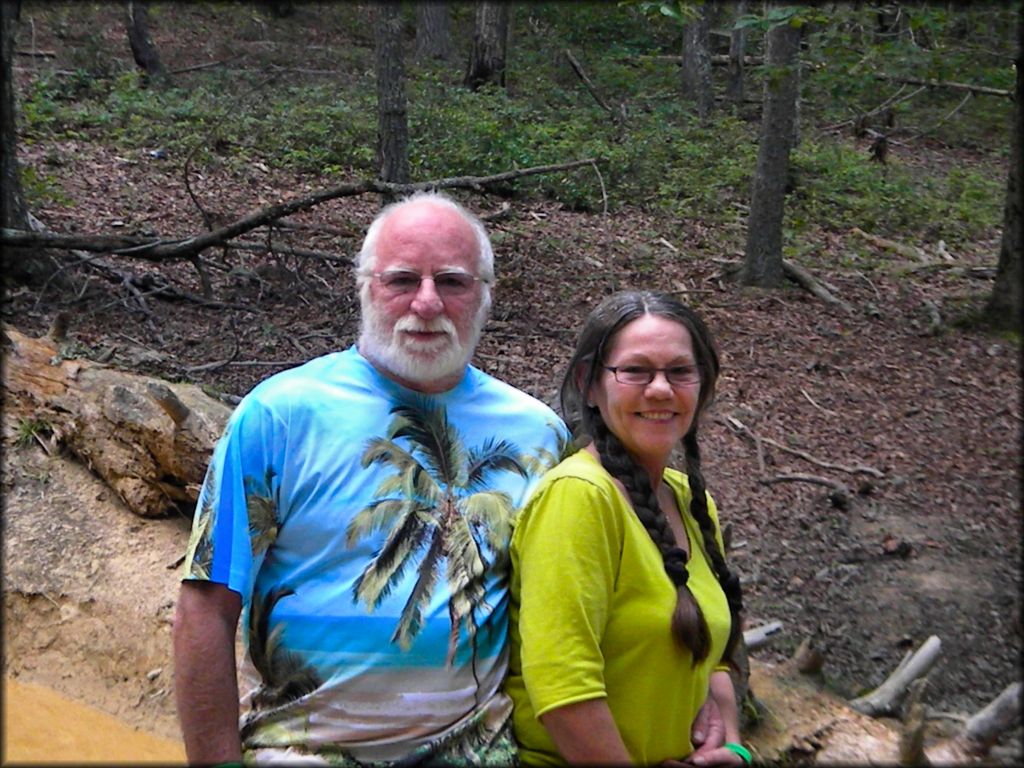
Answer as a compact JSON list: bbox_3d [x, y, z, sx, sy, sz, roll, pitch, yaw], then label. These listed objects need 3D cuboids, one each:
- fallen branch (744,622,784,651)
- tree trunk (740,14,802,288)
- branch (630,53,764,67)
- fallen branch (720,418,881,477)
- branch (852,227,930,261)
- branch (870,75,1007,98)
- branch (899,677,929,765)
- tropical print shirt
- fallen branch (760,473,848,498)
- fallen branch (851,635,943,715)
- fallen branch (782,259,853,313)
[{"bbox_3d":[0.629,0.622,6.175,0.130,0.033,0.033,-20,18,-23],"label":"fallen branch"},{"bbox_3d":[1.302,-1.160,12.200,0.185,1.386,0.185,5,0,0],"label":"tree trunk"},{"bbox_3d":[2.191,-3.827,29.000,1.584,0.110,0.110,2,11,0],"label":"branch"},{"bbox_3d":[0.938,0.223,8.558,0.201,0.035,1.049,-5,12,-24],"label":"fallen branch"},{"bbox_3d":[2.142,-0.795,13.918,0.108,0.060,1.403,-2,11,-9],"label":"branch"},{"bbox_3d":[3.850,-2.679,22.000,1.248,0.087,0.073,8,11,0],"label":"branch"},{"bbox_3d":[0.875,0.738,5.350,0.055,0.195,0.060,0,3,0],"label":"branch"},{"bbox_3d":[-0.174,0.295,3.170,0.500,0.650,0.310,-1,3,-17],"label":"tropical print shirt"},{"bbox_3d":[0.971,0.325,8.019,0.305,0.030,0.135,5,12,24],"label":"fallen branch"},{"bbox_3d":[0.879,0.670,5.577,0.296,0.074,0.055,-31,26,-30],"label":"fallen branch"},{"bbox_3d":[1.516,-0.505,12.393,0.103,0.070,1.720,-1,11,-5],"label":"fallen branch"}]

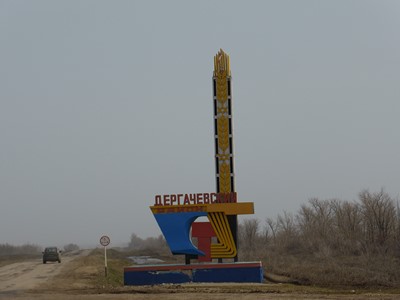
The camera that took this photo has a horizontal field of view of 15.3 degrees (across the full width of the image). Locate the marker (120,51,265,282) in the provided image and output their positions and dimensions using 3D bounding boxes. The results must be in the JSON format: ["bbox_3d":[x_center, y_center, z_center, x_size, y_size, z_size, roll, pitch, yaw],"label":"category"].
[{"bbox_3d":[-0.391,0.873,73.506,6.650,11.350,2.300,-2,-4,5],"label":"marker"}]

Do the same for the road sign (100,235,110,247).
[{"bbox_3d":[-6.403,6.180,101.000,0.690,0.690,0.050,-2,-4,-4],"label":"road sign"}]

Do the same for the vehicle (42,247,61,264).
[{"bbox_3d":[-14.488,10.416,146.895,1.750,1.650,3.800,-2,-4,-2],"label":"vehicle"}]

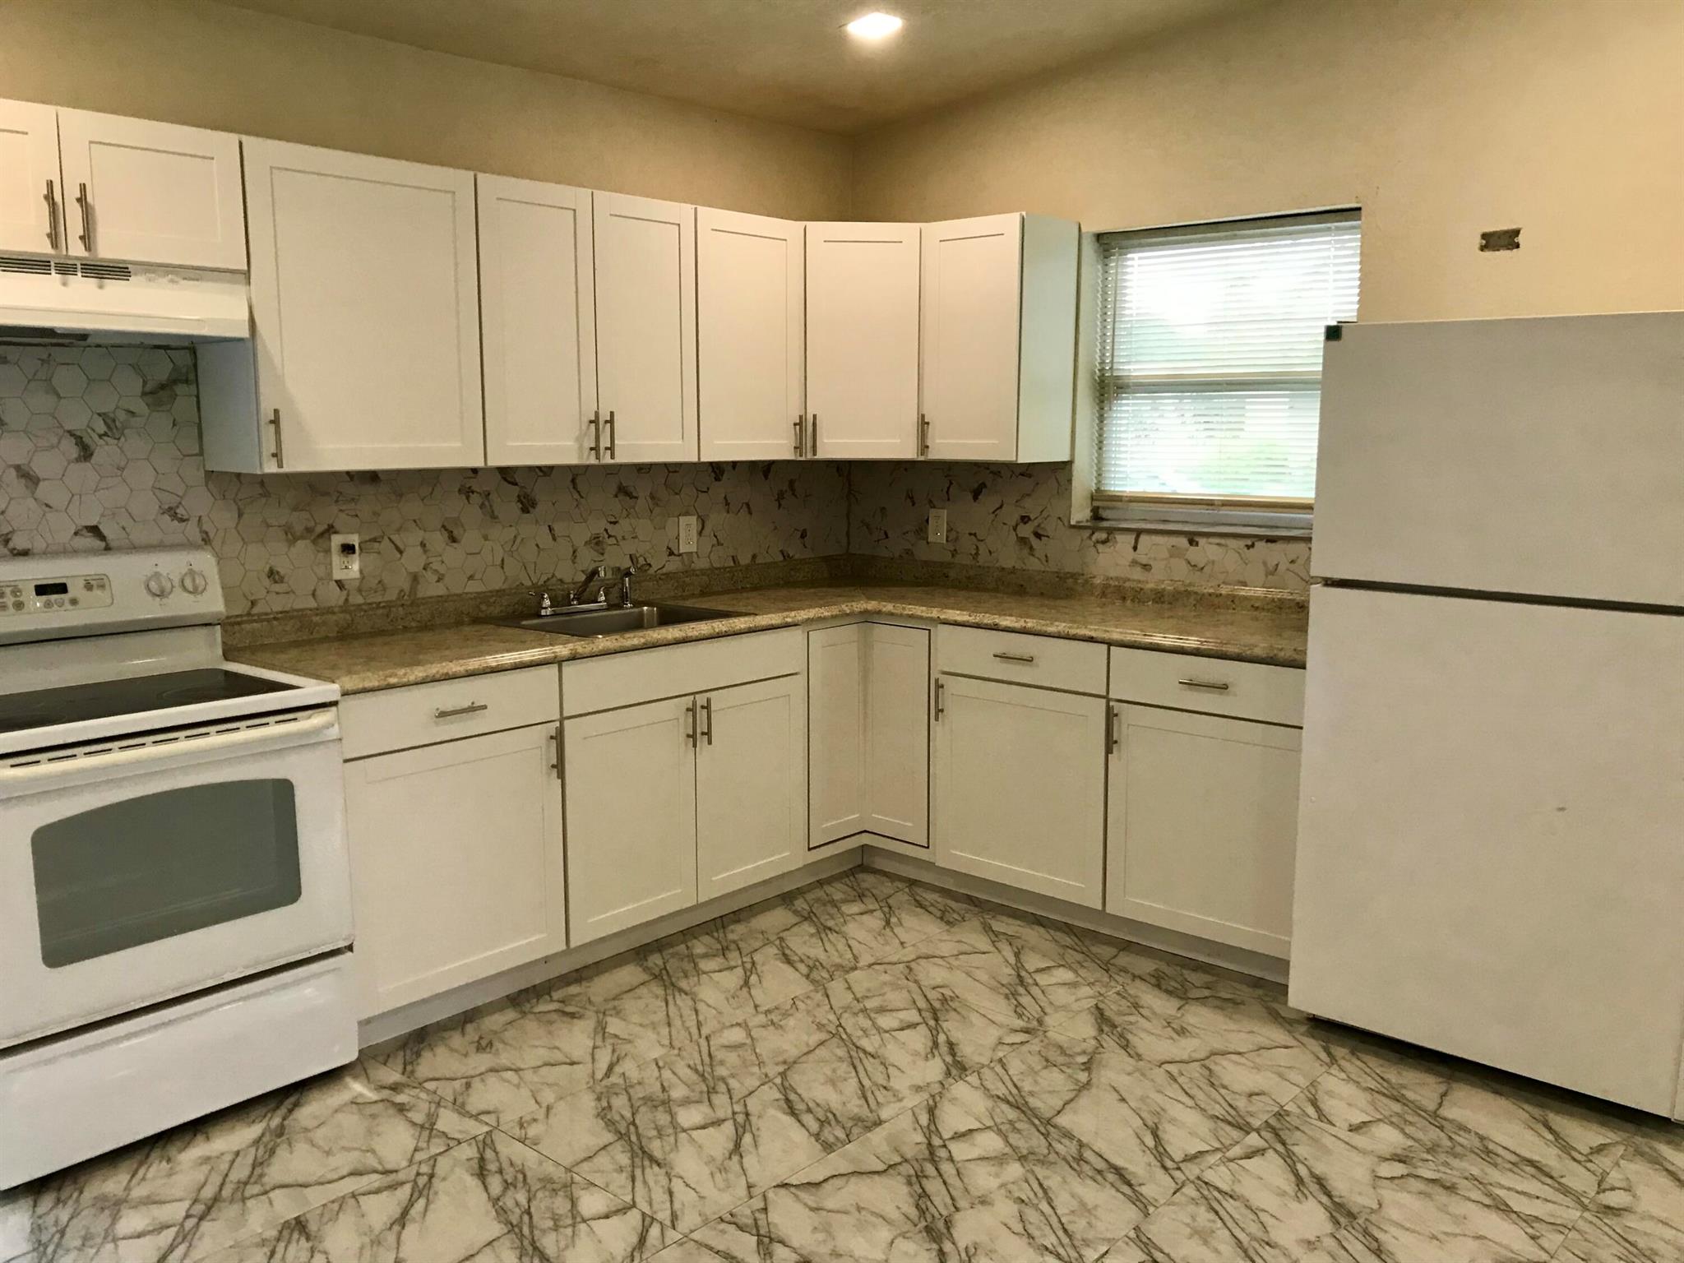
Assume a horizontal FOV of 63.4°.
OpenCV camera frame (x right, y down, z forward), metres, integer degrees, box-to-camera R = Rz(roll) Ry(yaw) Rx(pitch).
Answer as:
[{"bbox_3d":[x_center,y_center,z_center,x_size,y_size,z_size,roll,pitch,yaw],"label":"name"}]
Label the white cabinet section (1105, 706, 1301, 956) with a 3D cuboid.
[{"bbox_3d":[1.166,0.495,3.889,0.605,0.623,0.570,8,12,41],"label":"white cabinet section"}]

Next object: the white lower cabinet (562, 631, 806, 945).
[{"bbox_3d":[-0.643,0.414,4.074,0.620,0.830,0.900,8,12,41],"label":"white lower cabinet"}]

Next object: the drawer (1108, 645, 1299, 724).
[{"bbox_3d":[1.126,0.111,3.761,0.600,0.151,0.500,8,12,41],"label":"drawer"}]

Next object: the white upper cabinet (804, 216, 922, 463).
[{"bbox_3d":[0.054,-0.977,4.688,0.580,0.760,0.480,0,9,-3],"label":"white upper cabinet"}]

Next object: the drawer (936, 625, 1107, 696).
[{"bbox_3d":[0.676,0.057,4.192,0.605,0.151,0.450,8,12,41],"label":"drawer"}]

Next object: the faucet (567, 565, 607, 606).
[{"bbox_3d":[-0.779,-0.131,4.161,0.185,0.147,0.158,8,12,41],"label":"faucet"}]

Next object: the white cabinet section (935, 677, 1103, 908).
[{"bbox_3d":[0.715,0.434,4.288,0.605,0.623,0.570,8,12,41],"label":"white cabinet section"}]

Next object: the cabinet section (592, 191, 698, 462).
[{"bbox_3d":[-0.684,-0.896,4.120,0.310,0.762,0.387,8,12,41],"label":"cabinet section"}]

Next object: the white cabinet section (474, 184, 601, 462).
[{"bbox_3d":[-0.940,-0.854,3.837,0.310,0.762,0.380,8,12,41],"label":"white cabinet section"}]

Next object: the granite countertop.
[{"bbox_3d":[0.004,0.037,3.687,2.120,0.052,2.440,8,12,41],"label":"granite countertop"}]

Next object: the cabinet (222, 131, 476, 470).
[{"bbox_3d":[-1.276,-0.798,3.481,0.320,0.762,0.613,8,12,41],"label":"cabinet"}]

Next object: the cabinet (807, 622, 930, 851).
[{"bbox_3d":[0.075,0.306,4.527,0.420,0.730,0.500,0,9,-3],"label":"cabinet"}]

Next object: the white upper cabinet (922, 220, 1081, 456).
[{"bbox_3d":[0.515,-0.955,4.513,0.401,0.762,0.320,8,12,41],"label":"white upper cabinet"}]

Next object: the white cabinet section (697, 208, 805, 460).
[{"bbox_3d":[-0.407,-0.943,4.426,0.310,0.762,0.444,8,12,41],"label":"white cabinet section"}]

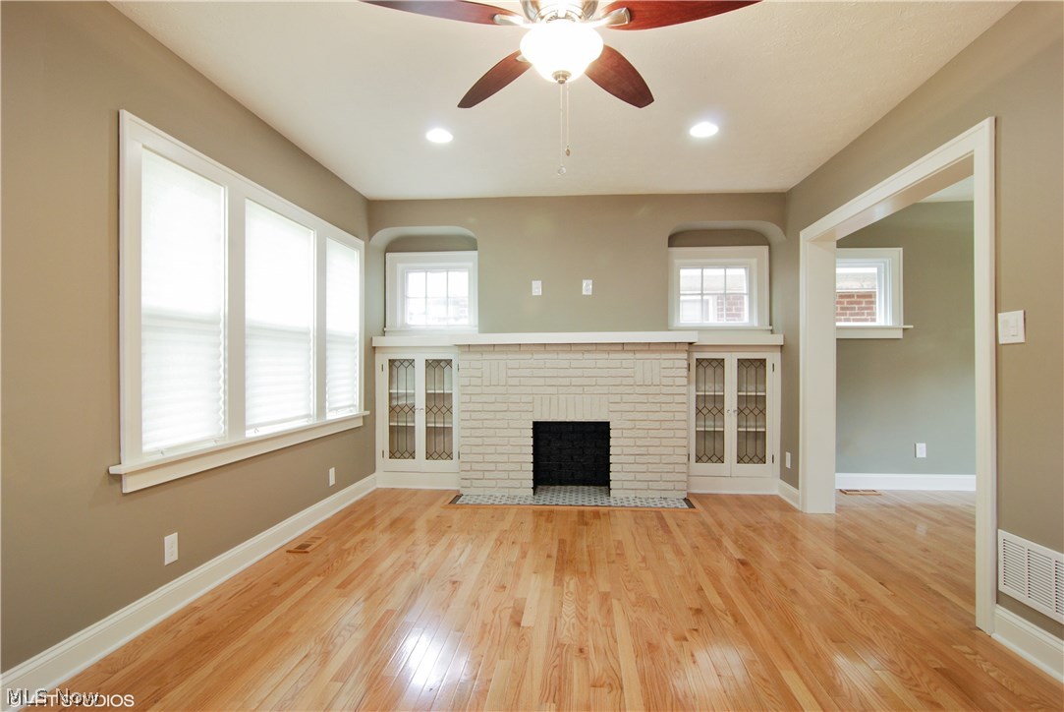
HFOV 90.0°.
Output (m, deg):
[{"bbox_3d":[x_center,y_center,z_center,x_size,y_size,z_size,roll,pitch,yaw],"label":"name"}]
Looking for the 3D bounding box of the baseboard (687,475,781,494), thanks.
[{"bbox_3d":[1.600,1.031,4.231,0.690,0.138,0.020,0,0,5],"label":"baseboard"}]

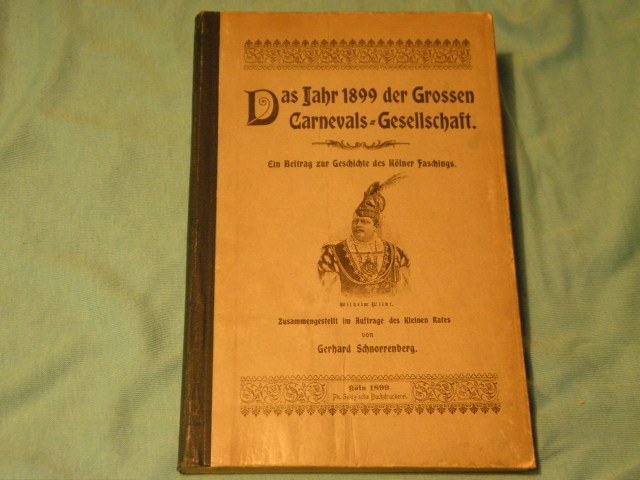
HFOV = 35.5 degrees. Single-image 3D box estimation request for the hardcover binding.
[{"bbox_3d":[-0.053,-0.006,0.456,0.014,0.017,0.220,-1,68,0],"label":"hardcover binding"}]

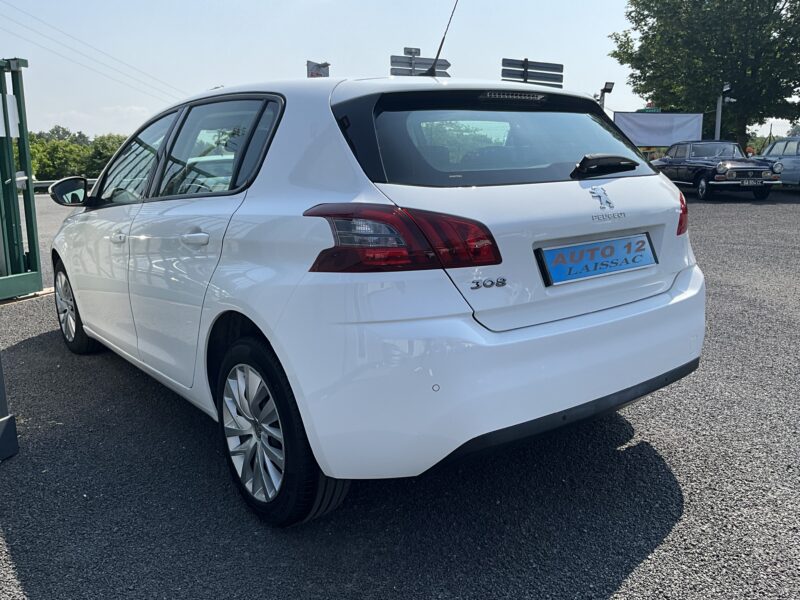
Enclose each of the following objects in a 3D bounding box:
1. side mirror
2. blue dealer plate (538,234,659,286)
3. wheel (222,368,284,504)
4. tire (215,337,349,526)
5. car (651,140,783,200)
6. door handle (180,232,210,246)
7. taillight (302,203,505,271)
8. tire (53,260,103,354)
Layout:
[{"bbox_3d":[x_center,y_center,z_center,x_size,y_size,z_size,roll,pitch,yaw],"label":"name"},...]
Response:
[{"bbox_3d":[-1.690,-0.557,3.432,0.235,0.165,0.170,-10,15,-36],"label":"side mirror"},{"bbox_3d":[0.600,-0.129,2.006,0.545,0.115,0.020,-10,-7,-36],"label":"blue dealer plate"},{"bbox_3d":[-0.409,0.405,2.135,0.160,0.438,0.438,-10,15,-36],"label":"wheel"},{"bbox_3d":[-0.391,0.402,2.149,0.210,0.632,0.632,-10,15,-36],"label":"tire"},{"bbox_3d":[7.764,-3.309,16.836,1.620,1.450,4.440,-1,12,2],"label":"car"},{"bbox_3d":[-0.665,-0.196,2.186,0.050,0.042,0.230,-10,15,-36],"label":"door handle"},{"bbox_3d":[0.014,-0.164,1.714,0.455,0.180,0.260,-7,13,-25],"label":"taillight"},{"bbox_3d":[-1.991,0.029,4.189,0.210,0.632,0.632,-10,15,-36],"label":"tire"}]

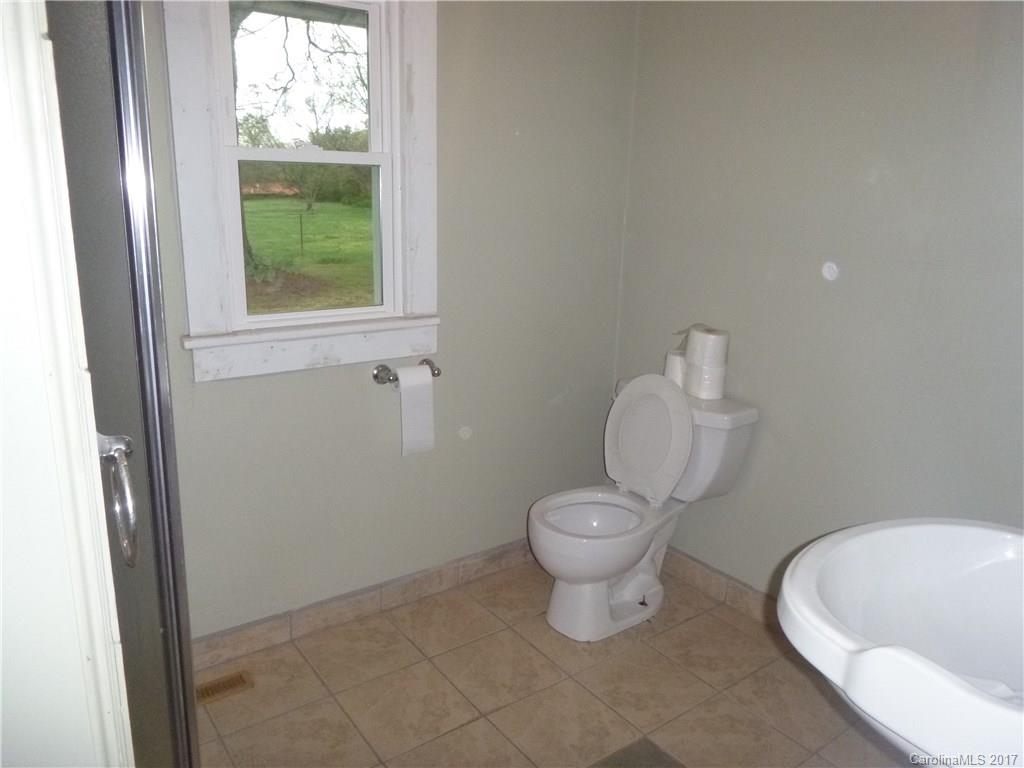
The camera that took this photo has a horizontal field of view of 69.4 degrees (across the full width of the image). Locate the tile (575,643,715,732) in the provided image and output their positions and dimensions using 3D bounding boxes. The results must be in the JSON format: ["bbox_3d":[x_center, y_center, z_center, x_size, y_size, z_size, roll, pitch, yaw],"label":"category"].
[{"bbox_3d":[0.391,0.889,2.179,0.317,0.010,0.302,-9,17,-35],"label":"tile"}]

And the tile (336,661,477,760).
[{"bbox_3d":[-0.287,0.886,2.030,0.300,0.012,0.300,-9,17,-35],"label":"tile"}]

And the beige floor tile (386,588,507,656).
[{"bbox_3d":[-0.225,0.785,2.447,0.300,0.012,0.312,-9,17,-35],"label":"beige floor tile"}]

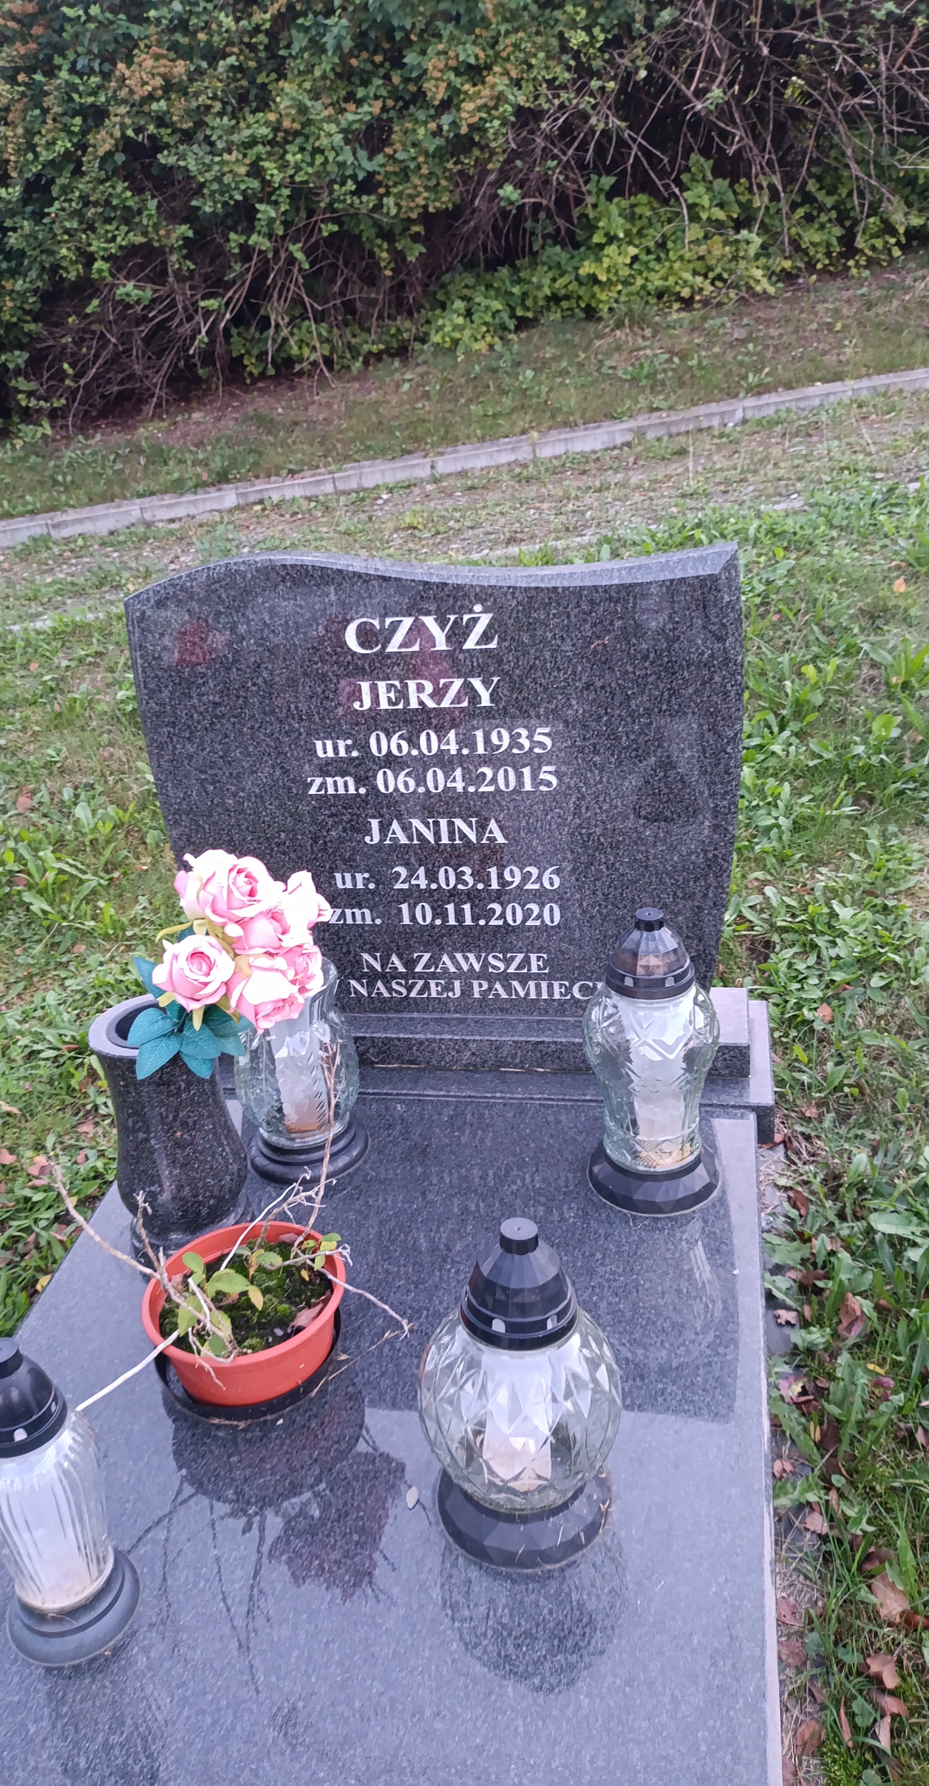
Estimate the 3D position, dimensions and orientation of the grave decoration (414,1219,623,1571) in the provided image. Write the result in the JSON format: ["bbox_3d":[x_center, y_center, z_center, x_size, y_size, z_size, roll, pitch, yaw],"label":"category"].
[{"bbox_3d":[0.048,0.381,1.039,0.166,0.281,0.166,0,25,11],"label":"grave decoration"}]

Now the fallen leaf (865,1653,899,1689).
[{"bbox_3d":[0.329,0.607,1.014,0.022,0.017,0.029,-16,27,-23],"label":"fallen leaf"}]

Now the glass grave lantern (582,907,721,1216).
[{"bbox_3d":[0.206,0.171,1.413,0.152,0.331,0.152,0,25,11],"label":"glass grave lantern"}]

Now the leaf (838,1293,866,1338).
[{"bbox_3d":[0.410,0.441,1.366,0.028,0.017,0.061,3,26,17],"label":"leaf"}]

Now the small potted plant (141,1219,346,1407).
[{"bbox_3d":[-0.206,0.408,1.244,0.195,0.106,0.195,0,25,11],"label":"small potted plant"}]

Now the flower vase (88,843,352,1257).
[{"bbox_3d":[-0.251,0.172,1.346,0.282,0.451,0.175,0,25,11],"label":"flower vase"}]

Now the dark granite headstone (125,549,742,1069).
[{"bbox_3d":[-0.023,-0.125,1.639,0.730,0.609,0.083,0,25,11],"label":"dark granite headstone"}]

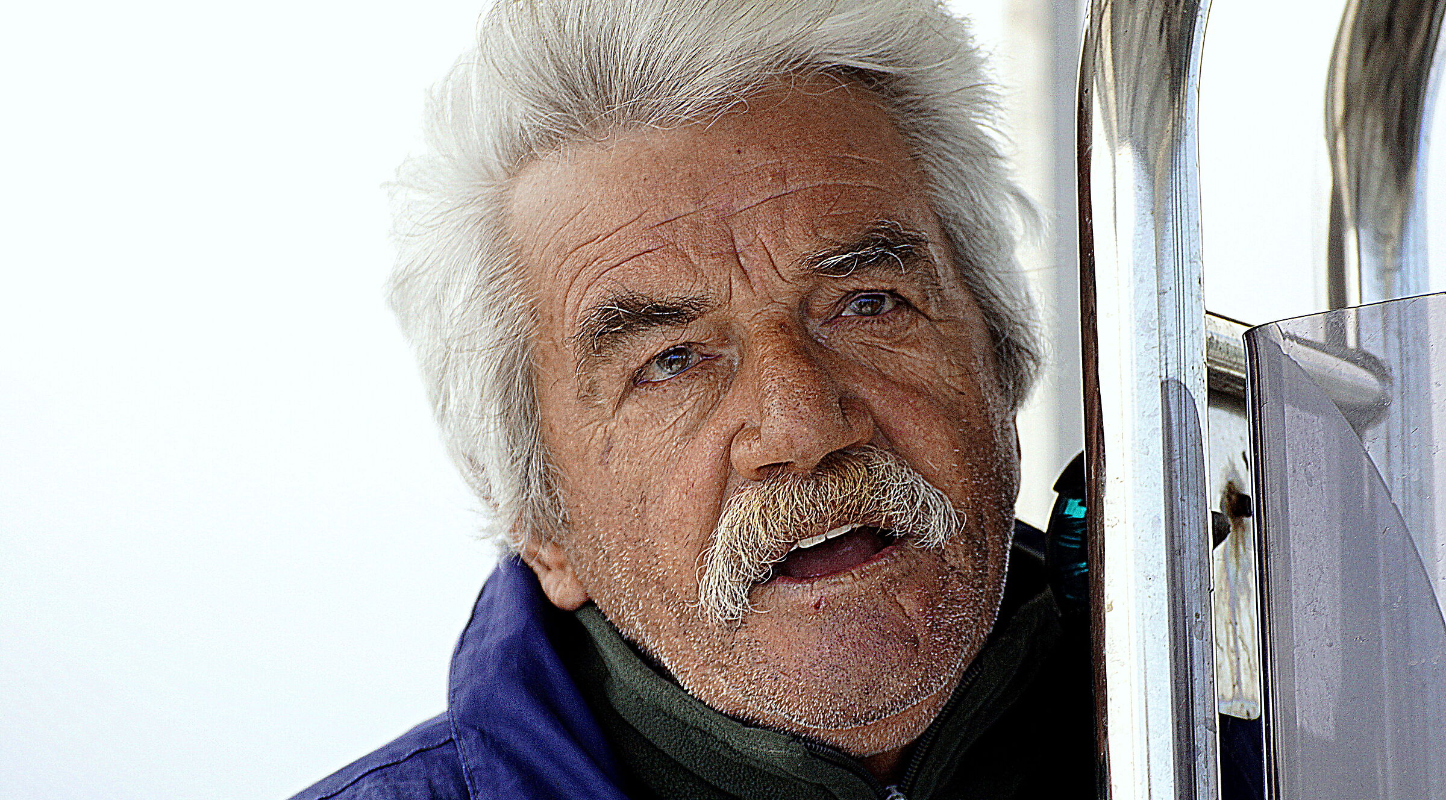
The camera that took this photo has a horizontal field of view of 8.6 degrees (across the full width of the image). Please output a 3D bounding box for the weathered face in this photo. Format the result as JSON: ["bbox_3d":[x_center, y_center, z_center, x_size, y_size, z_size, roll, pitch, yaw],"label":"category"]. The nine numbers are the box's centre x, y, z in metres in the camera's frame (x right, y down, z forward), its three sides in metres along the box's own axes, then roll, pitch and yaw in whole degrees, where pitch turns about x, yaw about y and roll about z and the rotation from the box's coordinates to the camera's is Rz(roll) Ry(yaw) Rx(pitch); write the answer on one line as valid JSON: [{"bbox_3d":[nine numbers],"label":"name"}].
[{"bbox_3d":[0.015,0.011,2.974,0.154,0.205,0.122,-16,-7,-11],"label":"weathered face"}]

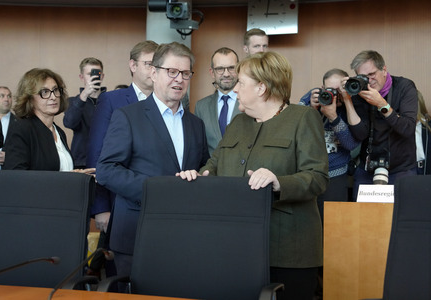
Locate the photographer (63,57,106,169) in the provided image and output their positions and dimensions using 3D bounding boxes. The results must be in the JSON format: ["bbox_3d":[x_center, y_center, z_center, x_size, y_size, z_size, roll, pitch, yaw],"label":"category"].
[{"bbox_3d":[-0.910,0.269,4.766,0.520,1.840,0.420,-1,3,-15],"label":"photographer"}]

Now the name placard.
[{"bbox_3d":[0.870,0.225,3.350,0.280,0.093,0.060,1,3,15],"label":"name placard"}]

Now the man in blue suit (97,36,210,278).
[{"bbox_3d":[-0.280,0.380,2.969,0.560,1.770,0.380,-1,3,-30],"label":"man in blue suit"}]

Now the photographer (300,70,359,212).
[{"bbox_3d":[0.745,0.340,4.268,0.520,1.740,0.460,1,3,20],"label":"photographer"}]

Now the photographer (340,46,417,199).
[{"bbox_3d":[0.980,0.320,3.917,0.520,1.810,0.480,1,3,22],"label":"photographer"}]

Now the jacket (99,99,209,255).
[{"bbox_3d":[-0.280,0.135,2.958,0.550,0.750,0.350,-1,3,-30],"label":"jacket"}]

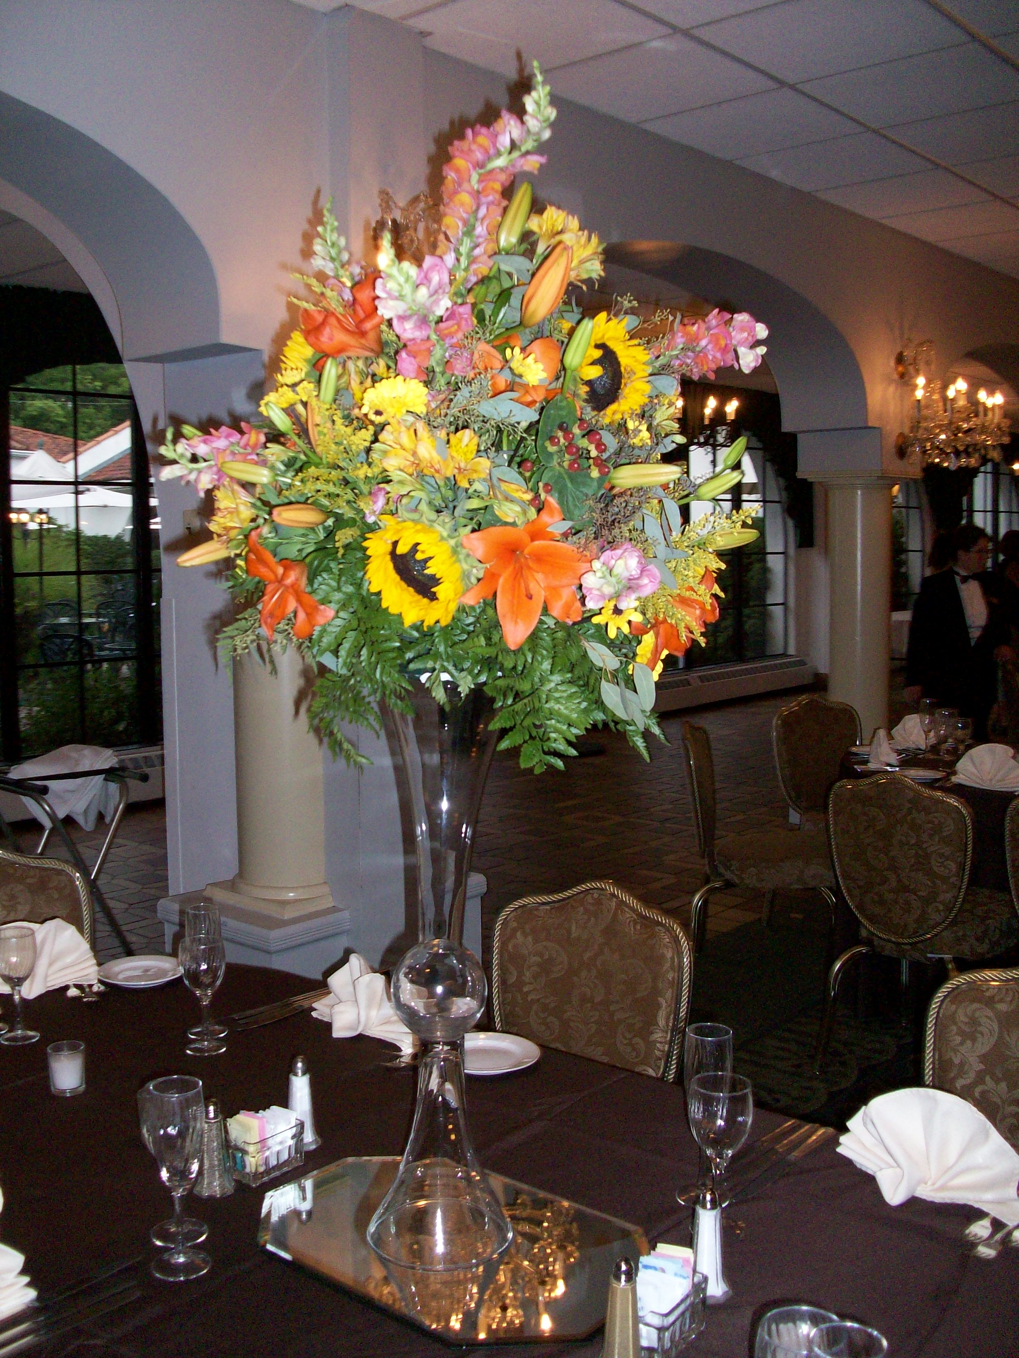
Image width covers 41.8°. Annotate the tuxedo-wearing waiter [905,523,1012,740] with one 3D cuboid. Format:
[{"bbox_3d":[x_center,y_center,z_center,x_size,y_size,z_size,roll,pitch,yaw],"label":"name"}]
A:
[{"bbox_3d":[2.222,0.072,6.689,0.510,1.702,0.320,-2,6,-16],"label":"tuxedo-wearing waiter"}]

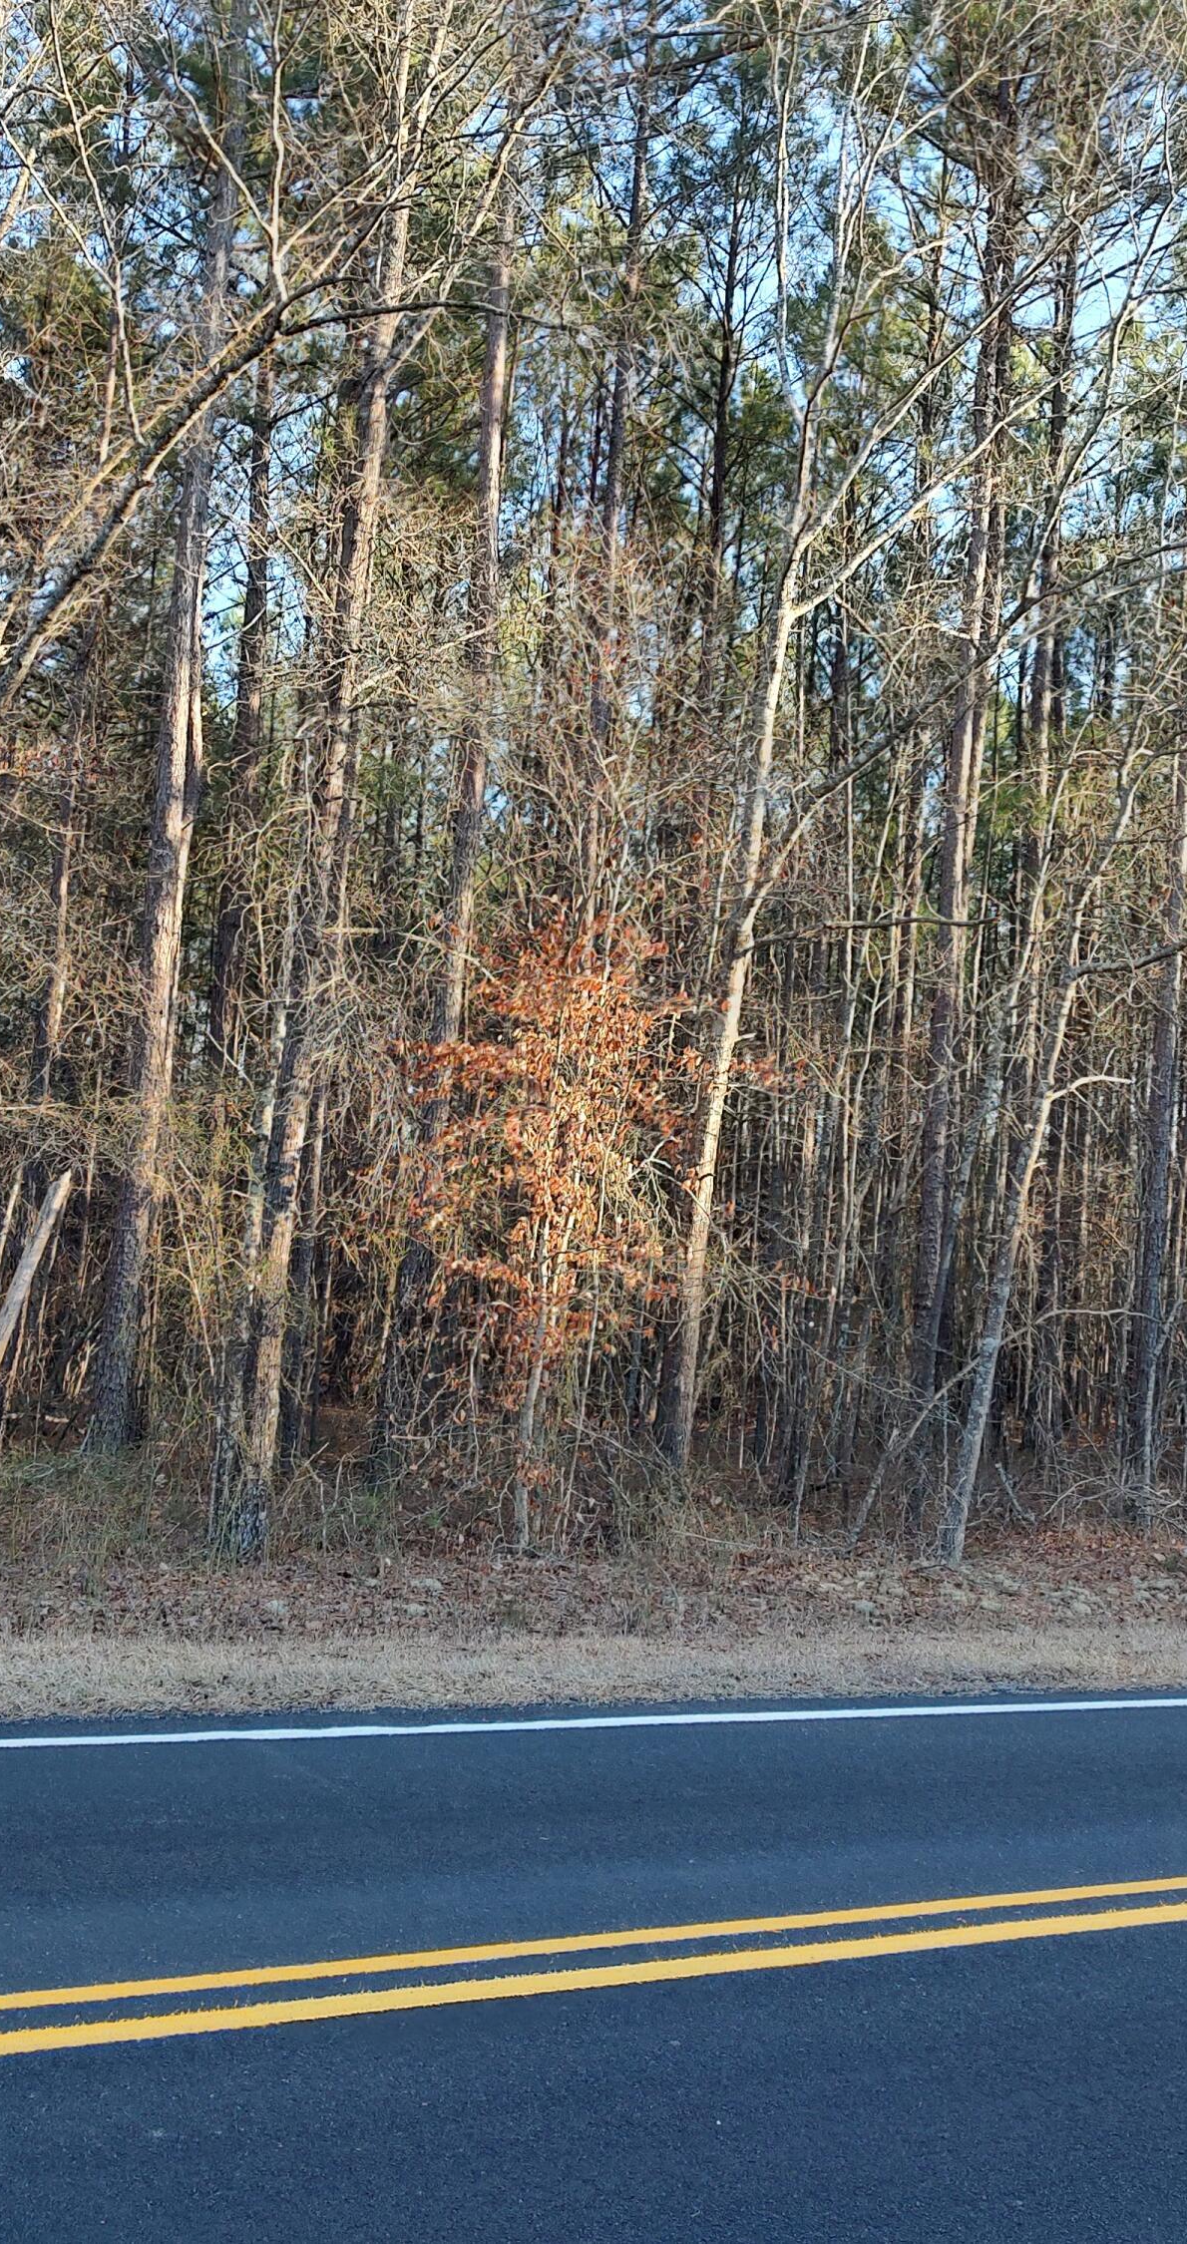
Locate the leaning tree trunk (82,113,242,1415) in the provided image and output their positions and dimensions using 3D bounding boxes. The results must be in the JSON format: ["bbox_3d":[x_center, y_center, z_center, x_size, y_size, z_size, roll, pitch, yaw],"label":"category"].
[{"bbox_3d":[-3.412,-2.947,16.957,0.370,11.140,0.370,5,-5,-12],"label":"leaning tree trunk"}]

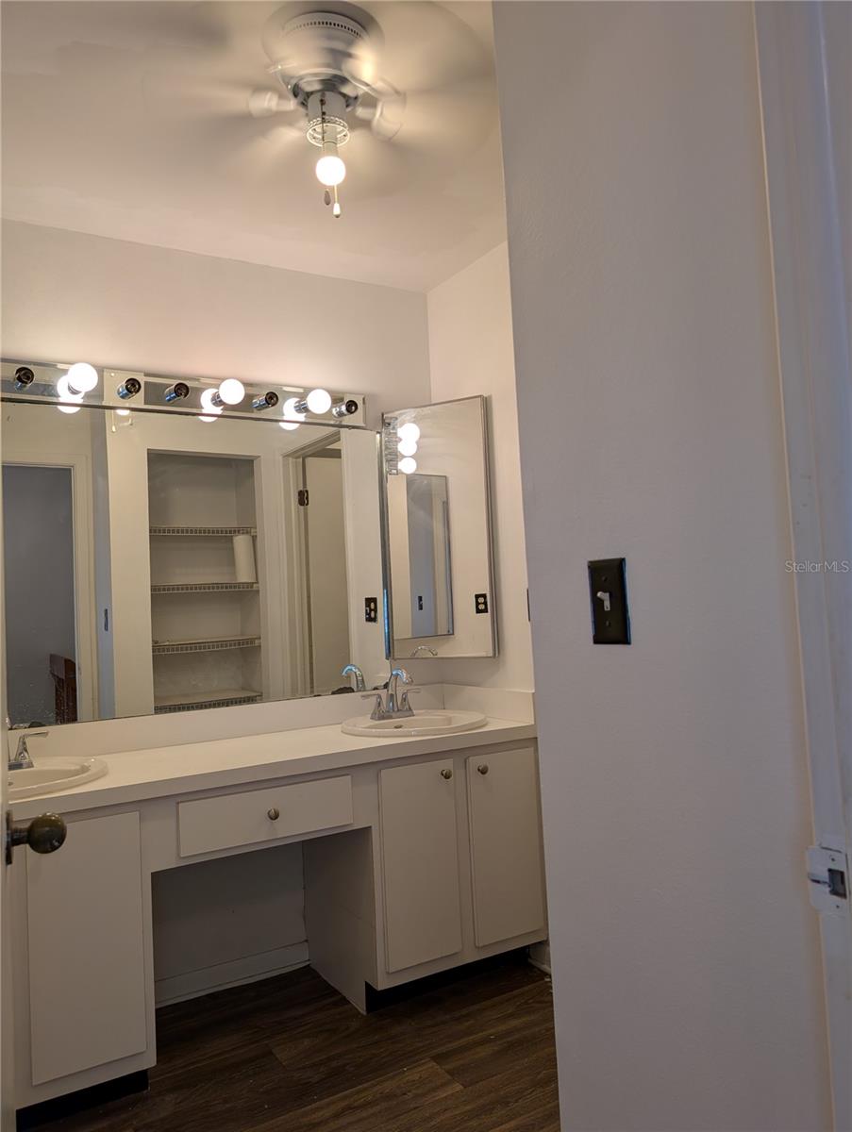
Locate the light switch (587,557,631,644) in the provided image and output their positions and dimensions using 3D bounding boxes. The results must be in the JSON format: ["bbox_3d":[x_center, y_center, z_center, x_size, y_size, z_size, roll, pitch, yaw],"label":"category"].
[{"bbox_3d":[0.243,0.048,1.067,0.020,0.115,0.072,-1,-4,-30],"label":"light switch"}]

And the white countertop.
[{"bbox_3d":[-0.559,0.581,2.371,1.800,0.045,0.545,-1,-4,-30],"label":"white countertop"}]

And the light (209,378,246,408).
[{"bbox_3d":[-0.650,-0.571,2.603,0.083,0.083,0.135,-1,-4,-30],"label":"light"}]

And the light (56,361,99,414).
[{"bbox_3d":[-1.042,-0.565,2.377,0.085,0.085,0.135,-1,-4,-30],"label":"light"}]

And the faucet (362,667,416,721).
[{"bbox_3d":[-0.100,0.451,2.781,0.220,0.180,0.155,-1,-4,-30],"label":"faucet"}]

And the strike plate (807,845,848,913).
[{"bbox_3d":[0.362,0.281,0.709,0.006,0.057,0.040,-1,-4,-30],"label":"strike plate"}]

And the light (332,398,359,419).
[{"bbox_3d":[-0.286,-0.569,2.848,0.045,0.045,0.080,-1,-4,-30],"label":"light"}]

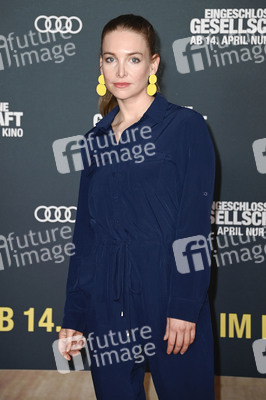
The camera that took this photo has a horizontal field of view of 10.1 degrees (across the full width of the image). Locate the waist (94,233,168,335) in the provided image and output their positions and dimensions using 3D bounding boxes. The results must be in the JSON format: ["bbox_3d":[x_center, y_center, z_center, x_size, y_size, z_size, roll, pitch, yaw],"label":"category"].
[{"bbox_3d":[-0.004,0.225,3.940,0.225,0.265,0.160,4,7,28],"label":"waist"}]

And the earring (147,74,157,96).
[{"bbox_3d":[0.053,-0.311,4.070,0.028,0.058,0.007,3,8,-12],"label":"earring"}]

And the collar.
[{"bbox_3d":[-0.004,-0.230,3.900,0.185,0.115,0.150,3,7,23],"label":"collar"}]

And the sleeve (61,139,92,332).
[{"bbox_3d":[-0.150,0.098,4.040,0.110,0.525,0.135,7,7,28],"label":"sleeve"}]

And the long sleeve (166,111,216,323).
[{"bbox_3d":[0.151,0.043,3.870,0.120,0.560,0.140,6,7,25],"label":"long sleeve"}]

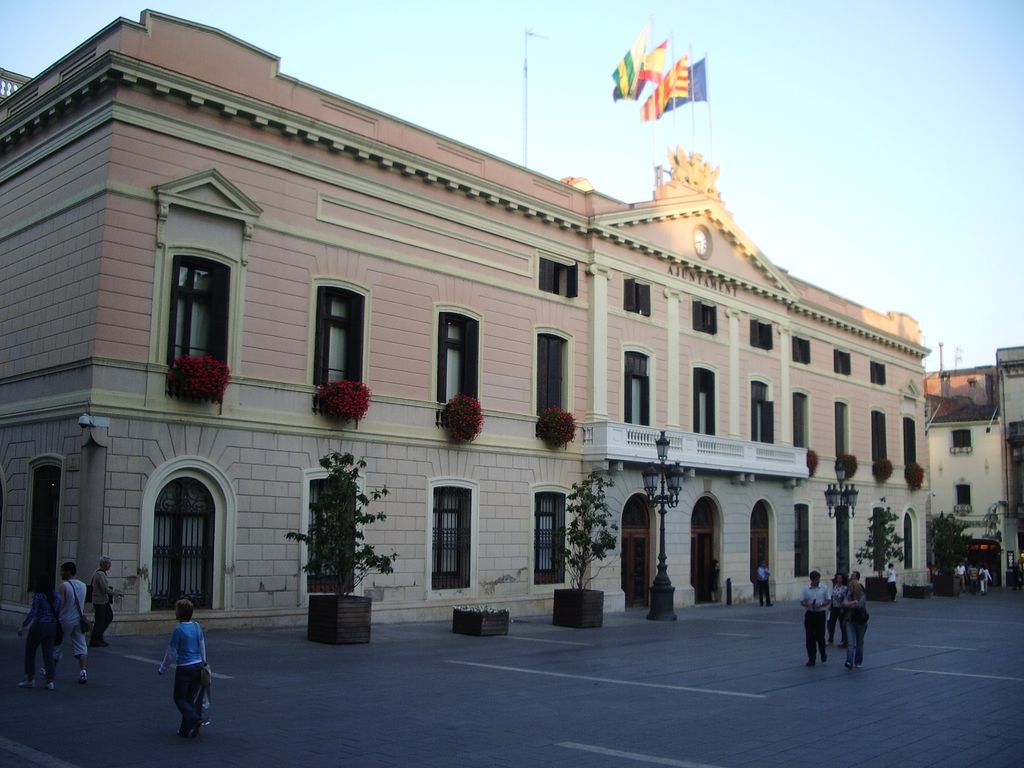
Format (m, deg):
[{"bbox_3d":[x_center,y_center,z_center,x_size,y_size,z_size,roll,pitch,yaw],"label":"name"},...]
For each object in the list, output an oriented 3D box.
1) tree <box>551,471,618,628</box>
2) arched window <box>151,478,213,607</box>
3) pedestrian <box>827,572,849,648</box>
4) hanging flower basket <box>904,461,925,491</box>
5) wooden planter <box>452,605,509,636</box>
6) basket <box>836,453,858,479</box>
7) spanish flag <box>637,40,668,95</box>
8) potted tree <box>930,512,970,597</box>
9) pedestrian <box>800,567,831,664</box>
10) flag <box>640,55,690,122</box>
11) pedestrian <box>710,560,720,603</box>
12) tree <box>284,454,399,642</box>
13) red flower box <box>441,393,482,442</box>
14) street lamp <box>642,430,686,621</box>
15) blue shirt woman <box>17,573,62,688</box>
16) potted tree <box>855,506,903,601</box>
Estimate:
[{"bbox_3d":[1.887,4.378,27.515,1.428,4.080,1.428,-7,-11,42],"label":"tree"},{"bbox_3d":[-7.234,3.545,22.800,0.250,2.860,1.480,-6,-11,43],"label":"arched window"},{"bbox_3d":[7.356,5.119,23.400,0.520,1.680,0.380,-1,-8,14],"label":"pedestrian"},{"bbox_3d":[20.547,4.688,52.814,0.663,1.377,1.275,-7,-11,42],"label":"hanging flower basket"},{"bbox_3d":[-0.721,5.544,24.225,0.938,0.632,0.918,-7,-11,42],"label":"wooden planter"},{"bbox_3d":[15.359,3.754,47.400,0.750,1.120,1.100,-6,-11,43],"label":"basket"},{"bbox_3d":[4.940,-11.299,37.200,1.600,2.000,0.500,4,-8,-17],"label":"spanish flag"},{"bbox_3d":[21.260,8.266,50.200,1.700,3.980,1.700,-6,-11,43],"label":"potted tree"},{"bbox_3d":[5.804,4.484,19.800,0.560,1.760,0.420,-1,-8,17],"label":"pedestrian"},{"bbox_3d":[5.574,-10.731,37.600,1.900,2.400,0.600,4,-8,-17],"label":"flag"},{"bbox_3d":[7.429,7.192,37.800,0.380,1.580,0.440,-6,-10,43],"label":"pedestrian"},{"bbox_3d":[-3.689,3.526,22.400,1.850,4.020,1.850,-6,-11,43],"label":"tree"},{"bbox_3d":[-1.400,0.956,28.700,0.780,1.280,1.200,-6,-11,43],"label":"red flower box"},{"bbox_3d":[4.405,4.126,30.241,1.326,5.508,1.326,-7,-11,42],"label":"street lamp"},{"bbox_3d":[-6.564,3.435,14.400,0.540,1.580,0.440,7,-9,-35],"label":"blue shirt woman"},{"bbox_3d":[14.920,6.887,42.147,1.530,3.978,1.530,-7,-11,42],"label":"potted tree"}]

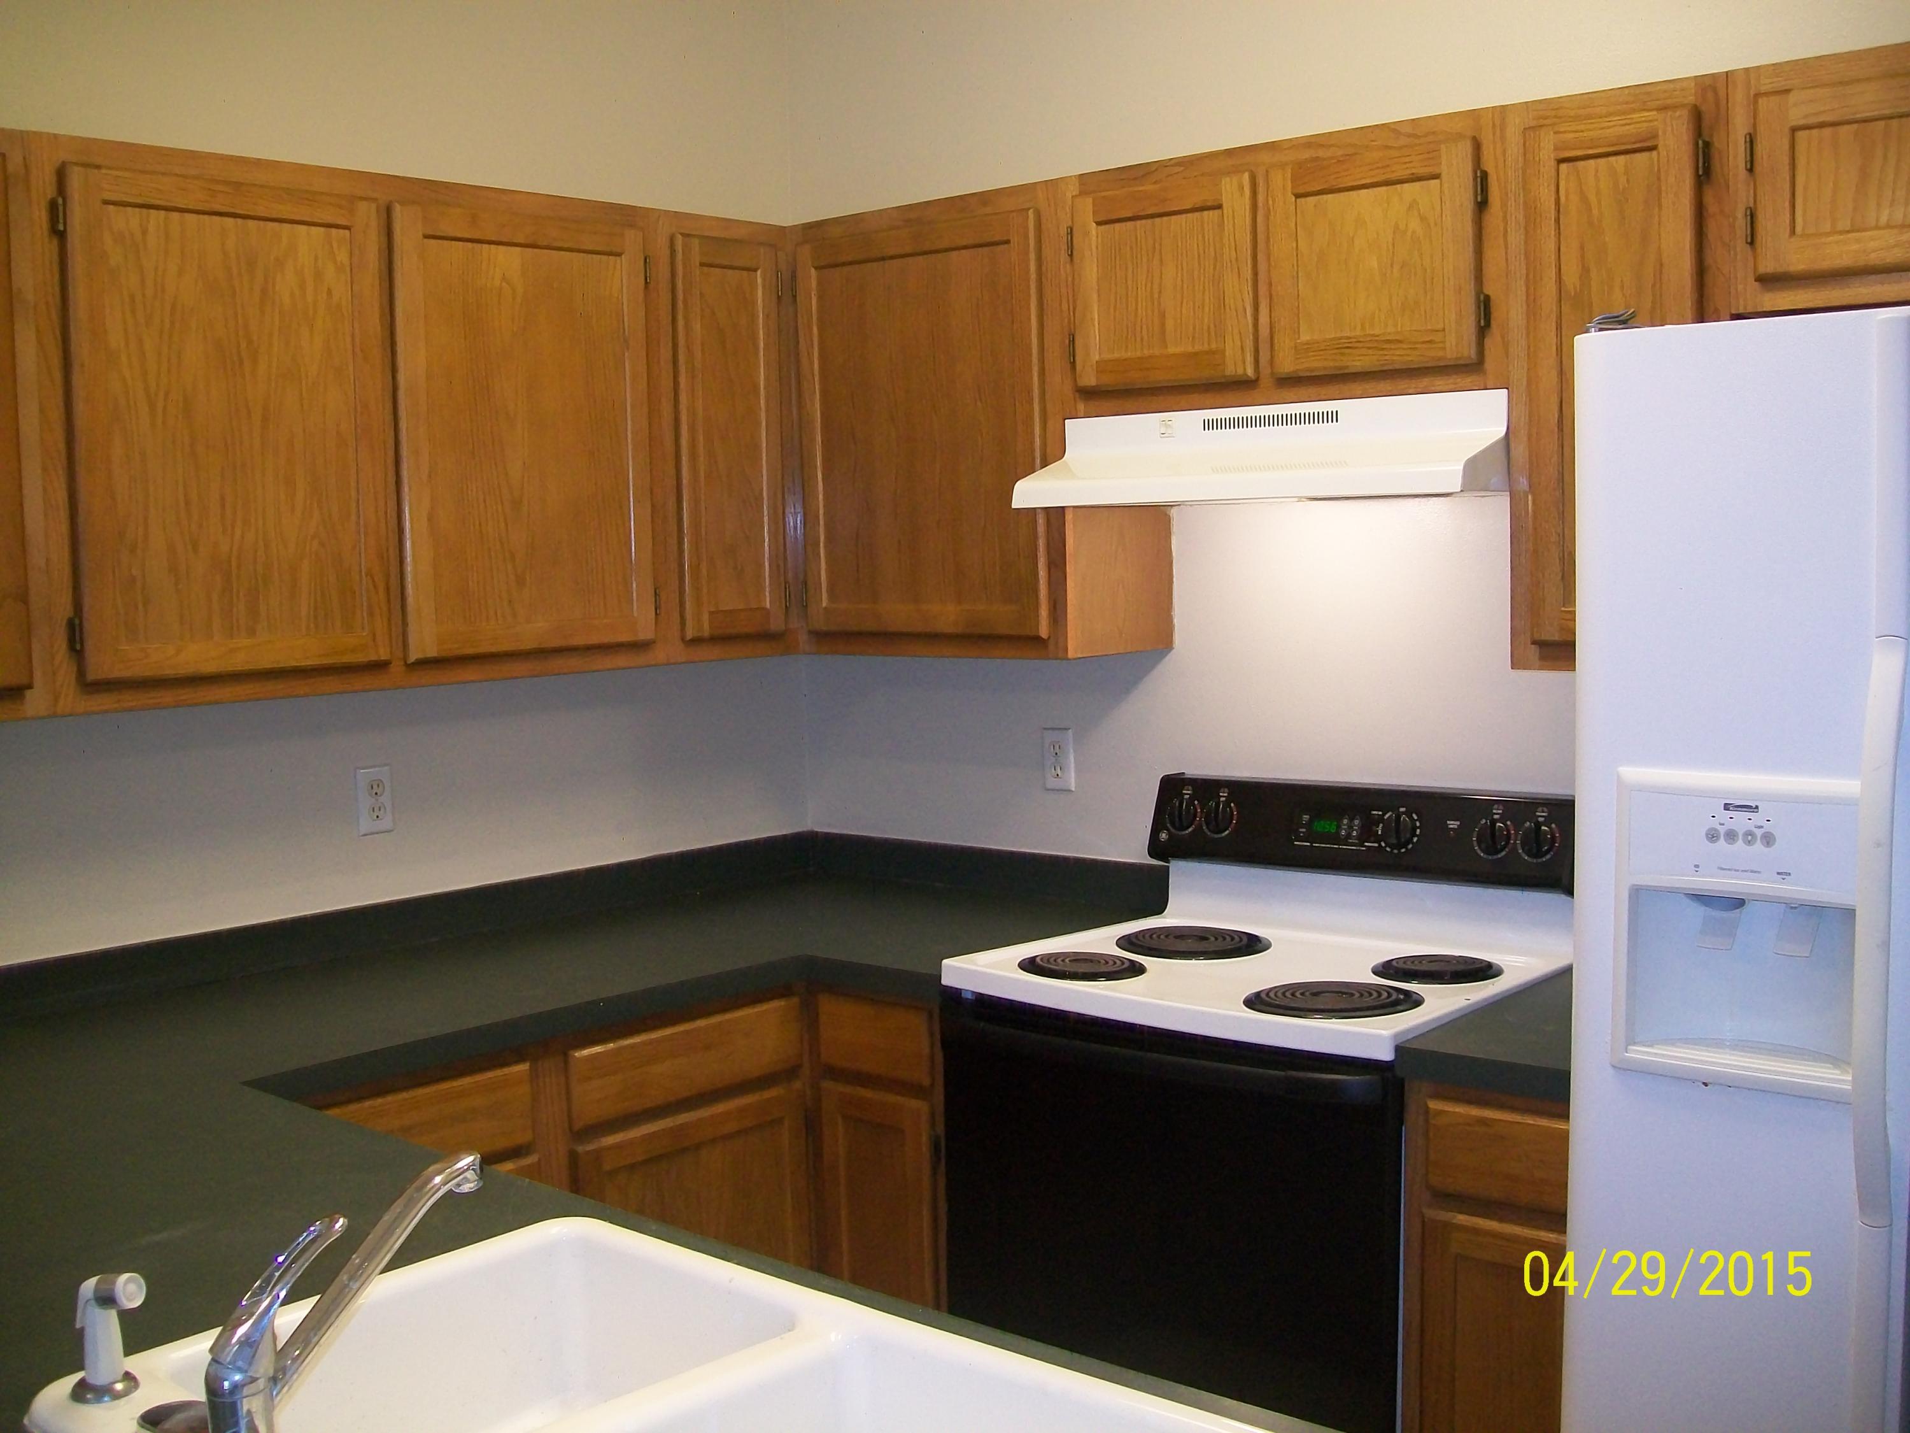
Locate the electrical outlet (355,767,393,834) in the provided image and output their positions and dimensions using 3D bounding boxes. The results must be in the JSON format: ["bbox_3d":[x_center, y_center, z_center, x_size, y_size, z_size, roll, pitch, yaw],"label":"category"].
[{"bbox_3d":[-0.978,0.142,3.171,0.007,0.115,0.068,3,7,41],"label":"electrical outlet"}]

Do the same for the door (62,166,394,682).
[{"bbox_3d":[-1.001,-0.397,2.614,0.025,0.680,0.475,3,7,41],"label":"door"}]

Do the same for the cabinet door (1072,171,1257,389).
[{"bbox_3d":[0.322,-0.652,2.847,0.327,0.303,0.025,3,7,41],"label":"cabinet door"}]

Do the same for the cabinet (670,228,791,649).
[{"bbox_3d":[-0.498,-0.485,3.352,0.300,0.694,0.239,3,7,41],"label":"cabinet"}]

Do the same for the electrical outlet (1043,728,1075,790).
[{"bbox_3d":[0.187,0.080,3.420,0.068,0.117,0.007,3,7,41],"label":"electrical outlet"}]

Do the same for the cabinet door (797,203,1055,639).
[{"bbox_3d":[-0.059,-0.486,3.228,0.531,0.692,0.022,3,6,37],"label":"cabinet door"}]

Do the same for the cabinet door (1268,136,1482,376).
[{"bbox_3d":[0.590,-0.634,2.632,0.326,0.302,0.025,3,7,41],"label":"cabinet door"}]

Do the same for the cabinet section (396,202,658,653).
[{"bbox_3d":[-0.680,-0.449,2.998,0.023,0.690,0.475,3,7,41],"label":"cabinet section"}]

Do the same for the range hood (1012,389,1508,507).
[{"bbox_3d":[0.514,-0.394,2.822,0.756,0.138,0.441,3,7,41],"label":"range hood"}]

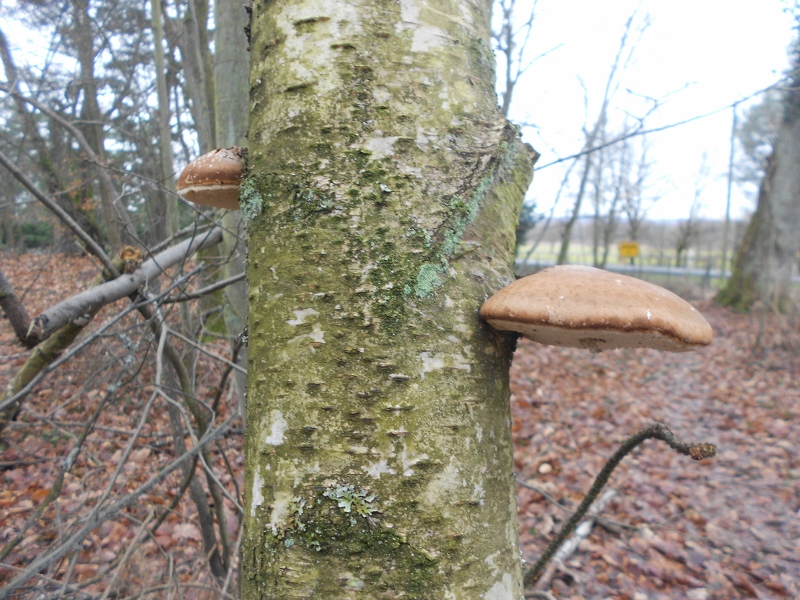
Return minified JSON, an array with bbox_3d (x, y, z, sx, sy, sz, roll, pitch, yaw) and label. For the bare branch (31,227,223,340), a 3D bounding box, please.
[{"bbox_3d":[-0.834,-0.067,1.900,0.080,0.085,0.643,7,33,46],"label":"bare branch"}]

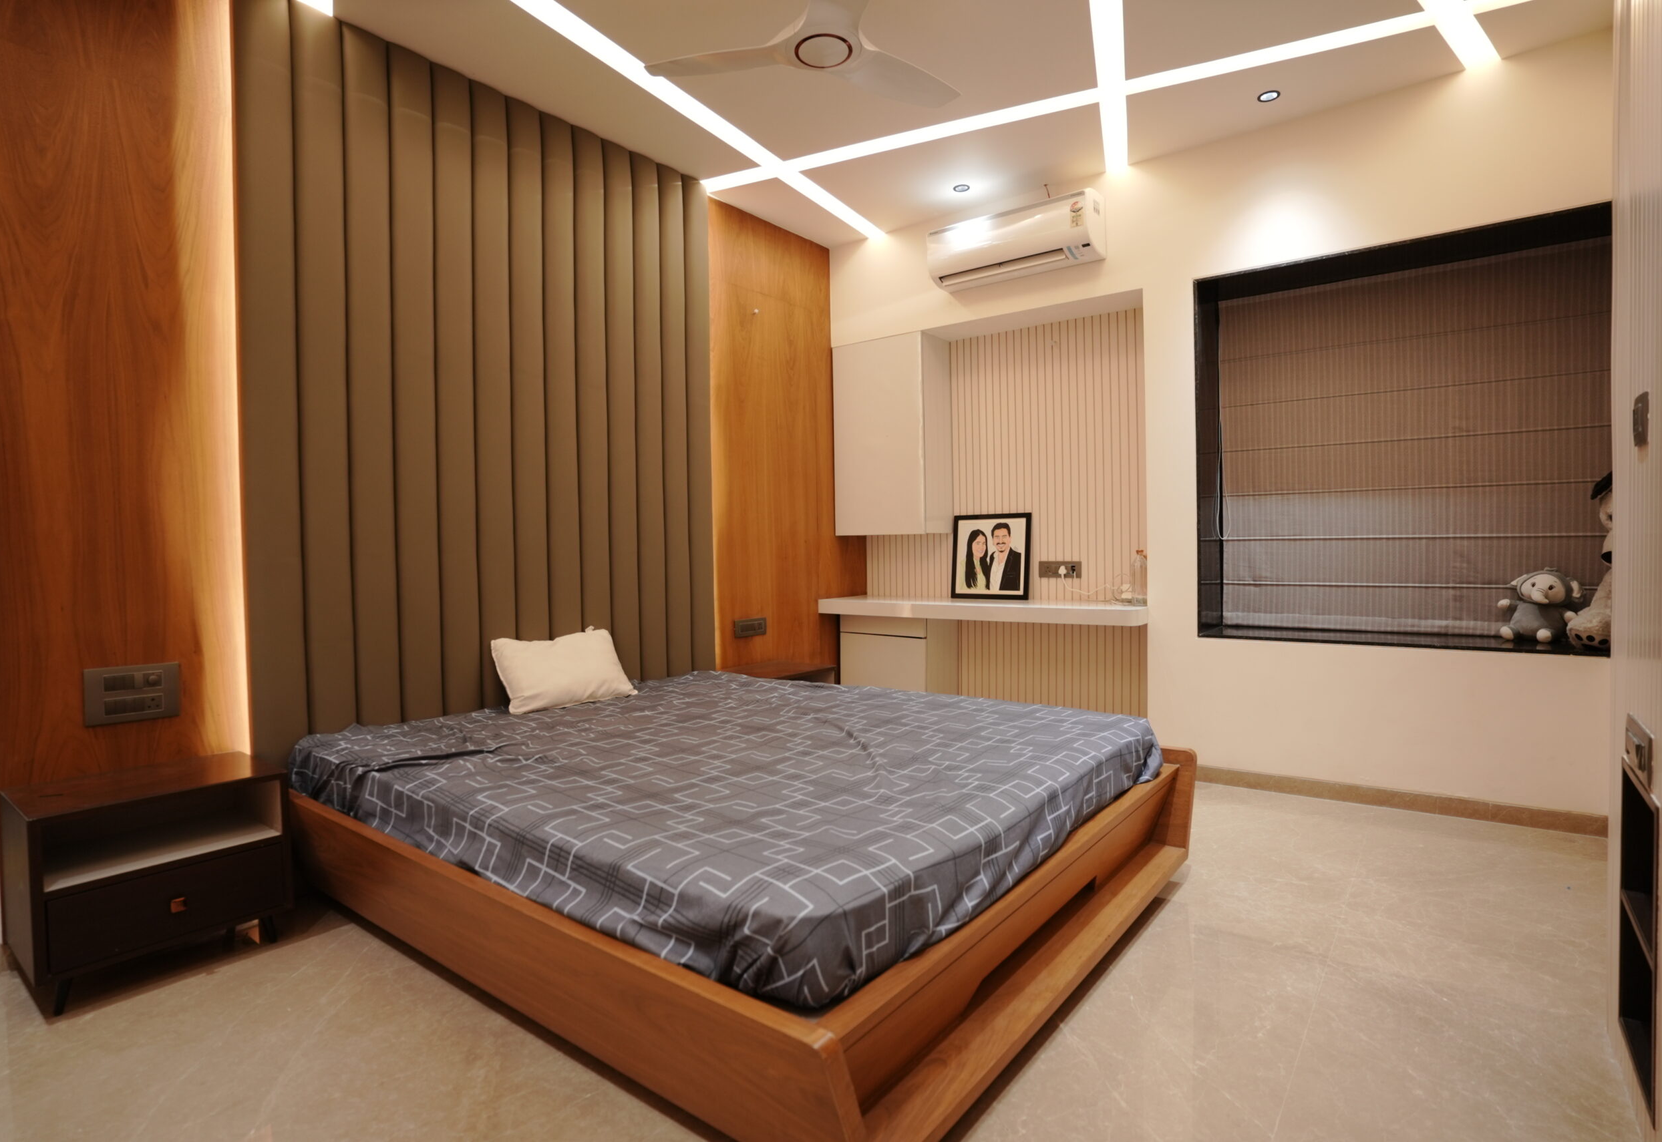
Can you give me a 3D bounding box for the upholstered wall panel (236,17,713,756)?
[{"bbox_3d":[-1.191,-0.448,3.236,0.074,2.835,1.957,0,2,37],"label":"upholstered wall panel"}]

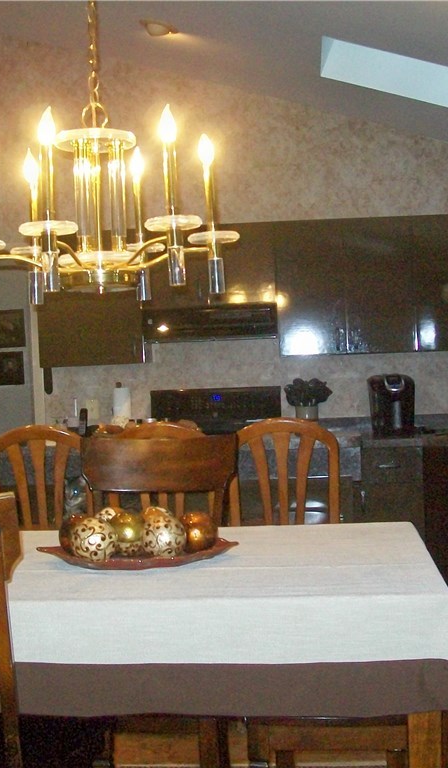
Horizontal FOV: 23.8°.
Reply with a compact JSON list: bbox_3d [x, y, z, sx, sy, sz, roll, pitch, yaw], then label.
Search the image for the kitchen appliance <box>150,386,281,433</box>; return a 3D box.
[{"bbox_3d":[-0.049,0.651,5.983,0.765,1.205,0.680,-2,2,5],"label":"kitchen appliance"}]

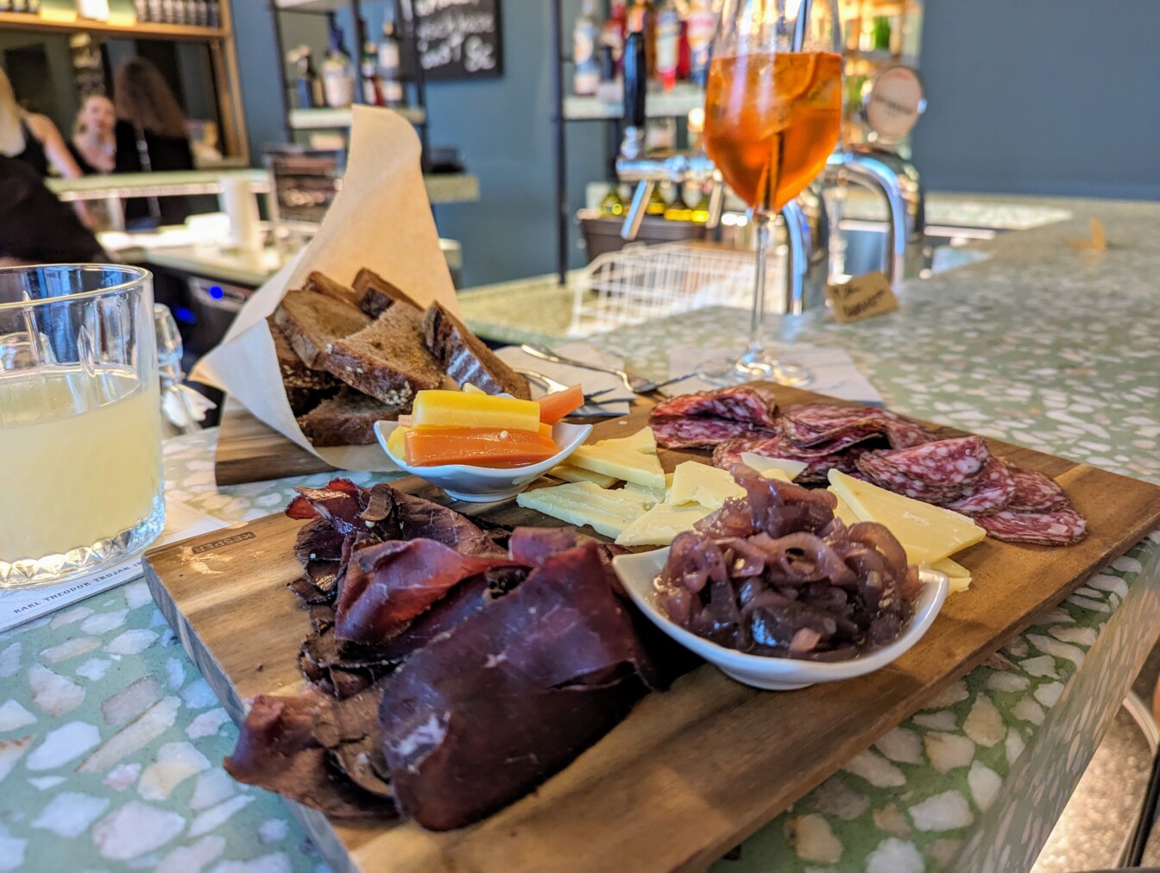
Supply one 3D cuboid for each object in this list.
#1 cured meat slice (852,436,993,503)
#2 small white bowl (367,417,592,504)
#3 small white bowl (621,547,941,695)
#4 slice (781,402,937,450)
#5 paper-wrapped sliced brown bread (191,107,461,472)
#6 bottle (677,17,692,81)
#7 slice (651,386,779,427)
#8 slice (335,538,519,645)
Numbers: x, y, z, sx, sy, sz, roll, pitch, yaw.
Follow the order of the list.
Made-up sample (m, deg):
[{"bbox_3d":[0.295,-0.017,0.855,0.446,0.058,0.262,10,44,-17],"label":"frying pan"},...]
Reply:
[{"bbox_3d":[0.136,0.013,0.319,0.053,0.023,0.035,0,19,0],"label":"cured meat slice"},{"bbox_3d":[-0.040,0.009,0.339,0.066,0.029,0.066,-17,25,-39],"label":"small white bowl"},{"bbox_3d":[0.053,0.049,0.223,0.066,0.029,0.066,-14,23,-34],"label":"small white bowl"},{"bbox_3d":[0.131,-0.004,0.379,0.069,0.022,0.040,0,19,0],"label":"slice"},{"bbox_3d":[-0.122,-0.073,0.405,0.145,0.160,0.115,-5,20,-14],"label":"paper-wrapped sliced brown bread"},{"bbox_3d":[0.329,-1.261,2.550,0.077,0.300,0.077,0,19,0],"label":"bottle"},{"bbox_3d":[0.069,-0.015,0.408,0.060,0.020,0.036,0,19,0],"label":"slice"},{"bbox_3d":[-0.042,0.043,0.222,0.053,0.024,0.036,-8,21,-20],"label":"slice"}]

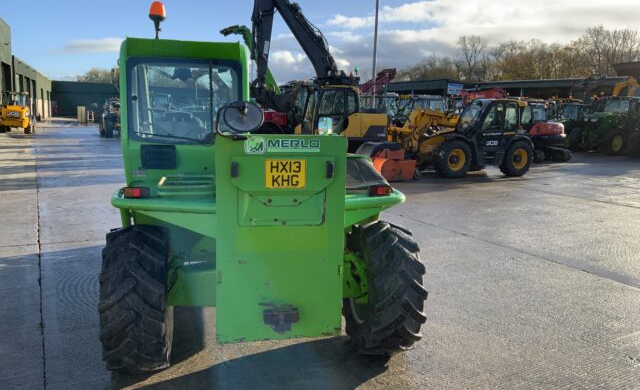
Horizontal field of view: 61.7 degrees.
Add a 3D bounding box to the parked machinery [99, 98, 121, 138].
[{"bbox_3d":[-13.760,-5.457,37.412,2.200,2.650,4.300,0,9,-10],"label":"parked machinery"}]

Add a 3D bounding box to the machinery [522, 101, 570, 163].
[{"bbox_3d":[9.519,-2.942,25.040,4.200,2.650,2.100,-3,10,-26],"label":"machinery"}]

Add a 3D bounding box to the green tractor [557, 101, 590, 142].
[{"bbox_3d":[15.448,-4.105,32.689,4.600,3.000,2.400,-3,10,-30],"label":"green tractor"}]

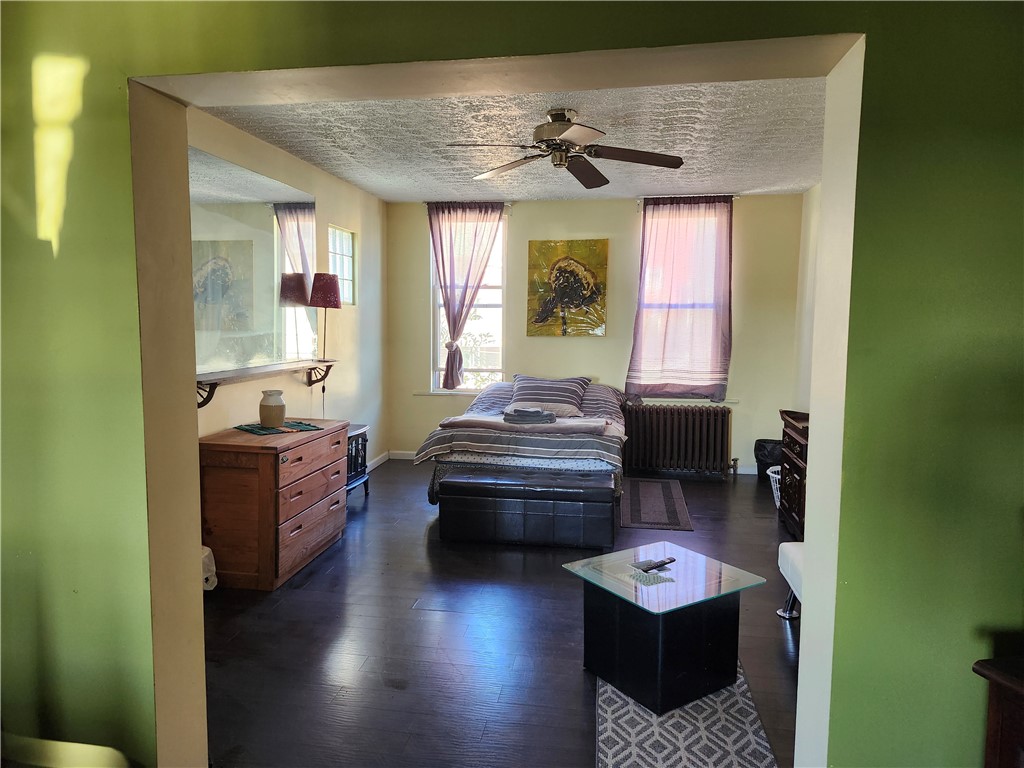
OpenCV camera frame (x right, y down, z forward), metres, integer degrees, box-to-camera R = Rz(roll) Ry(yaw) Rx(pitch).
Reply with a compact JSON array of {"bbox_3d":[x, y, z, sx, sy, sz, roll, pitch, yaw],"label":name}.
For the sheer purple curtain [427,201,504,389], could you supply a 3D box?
[{"bbox_3d":[-0.450,-0.854,6.720,0.733,1.827,0.098,1,5,10],"label":"sheer purple curtain"}]

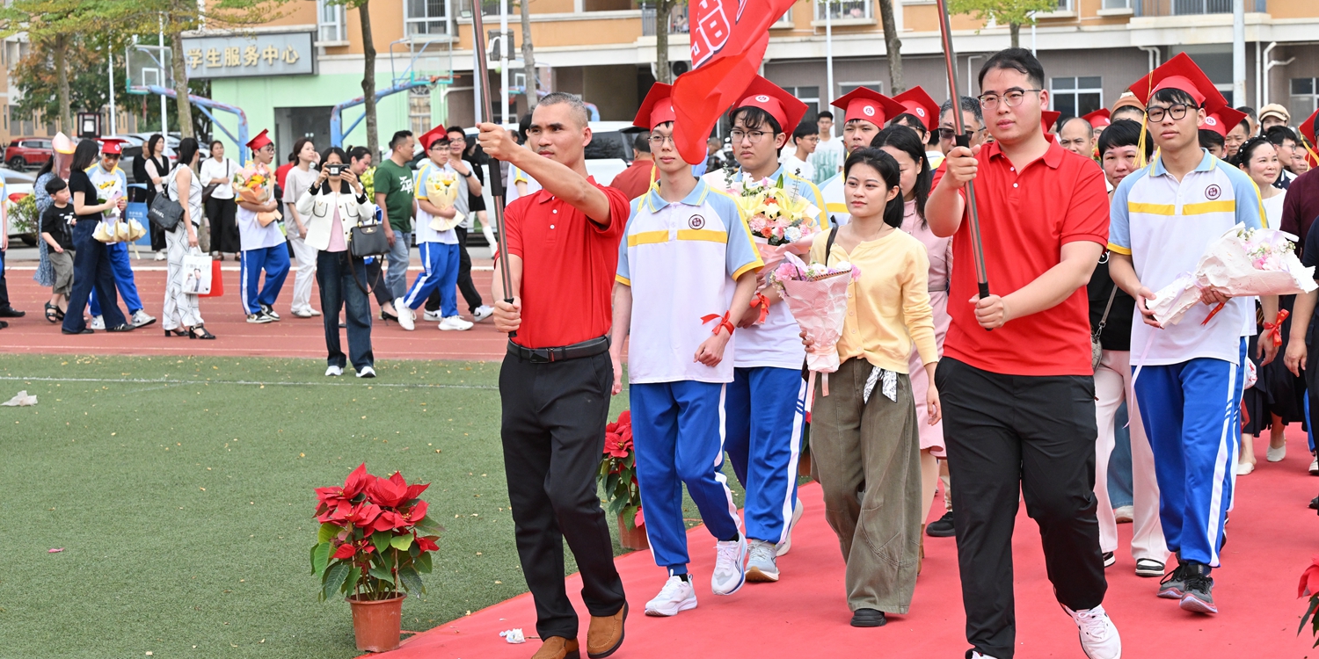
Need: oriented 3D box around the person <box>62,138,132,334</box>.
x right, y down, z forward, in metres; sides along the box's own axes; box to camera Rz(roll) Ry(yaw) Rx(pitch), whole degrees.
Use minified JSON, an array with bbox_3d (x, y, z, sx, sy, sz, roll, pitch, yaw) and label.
[{"bbox_3d":[-4.769,-0.783,21.691,0.600,1.630,0.460,-2,4,-10],"label":"person"}]

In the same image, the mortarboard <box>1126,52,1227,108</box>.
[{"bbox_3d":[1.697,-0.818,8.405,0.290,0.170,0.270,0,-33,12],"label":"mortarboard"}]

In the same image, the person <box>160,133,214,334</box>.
[{"bbox_3d":[-4.080,-0.800,22.043,0.550,1.692,0.500,0,4,12],"label":"person"}]

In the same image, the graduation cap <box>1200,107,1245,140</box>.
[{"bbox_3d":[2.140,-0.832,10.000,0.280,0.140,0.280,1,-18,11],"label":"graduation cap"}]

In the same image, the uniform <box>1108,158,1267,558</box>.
[{"bbox_3d":[1.725,0.091,8.375,0.500,1.370,0.370,0,5,13],"label":"uniform"}]

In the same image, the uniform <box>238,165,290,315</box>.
[{"bbox_3d":[-3.627,-0.823,23.538,0.420,1.370,0.500,2,6,42],"label":"uniform"}]

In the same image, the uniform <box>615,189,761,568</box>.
[{"bbox_3d":[0.086,0.162,8.749,0.530,1.348,0.420,0,4,16],"label":"uniform"}]

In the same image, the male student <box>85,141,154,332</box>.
[{"bbox_3d":[-5.119,-0.911,24.242,0.580,1.730,0.550,2,5,42],"label":"male student"}]

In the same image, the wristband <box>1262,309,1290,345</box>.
[{"bbox_3d":[2.317,-0.008,9.650,0.105,0.135,0.075,0,5,18],"label":"wristband"}]

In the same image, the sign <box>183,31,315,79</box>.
[{"bbox_3d":[-14.447,-9.623,90.000,5.800,1.520,0.300,1,5,26],"label":"sign"}]

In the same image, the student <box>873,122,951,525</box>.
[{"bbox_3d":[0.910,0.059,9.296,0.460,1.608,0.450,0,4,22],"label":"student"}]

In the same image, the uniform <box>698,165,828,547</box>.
[{"bbox_3d":[0.391,0.095,9.407,0.520,1.420,0.390,1,5,24],"label":"uniform"}]

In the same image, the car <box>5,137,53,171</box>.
[{"bbox_3d":[-32.853,-9.506,138.700,4.500,1.680,1.860,-1,4,6],"label":"car"}]

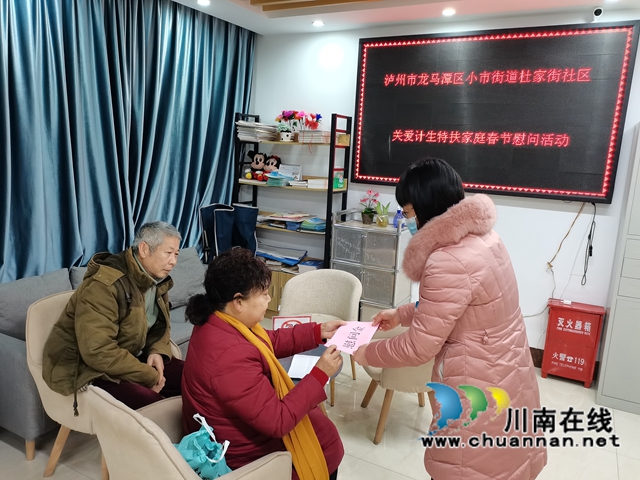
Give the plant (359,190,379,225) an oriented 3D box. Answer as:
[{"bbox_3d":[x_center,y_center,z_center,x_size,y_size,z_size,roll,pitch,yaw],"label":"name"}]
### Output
[{"bbox_3d":[0.395,-0.270,3.892,0.155,0.285,0.140,8,13,26],"label":"plant"}]

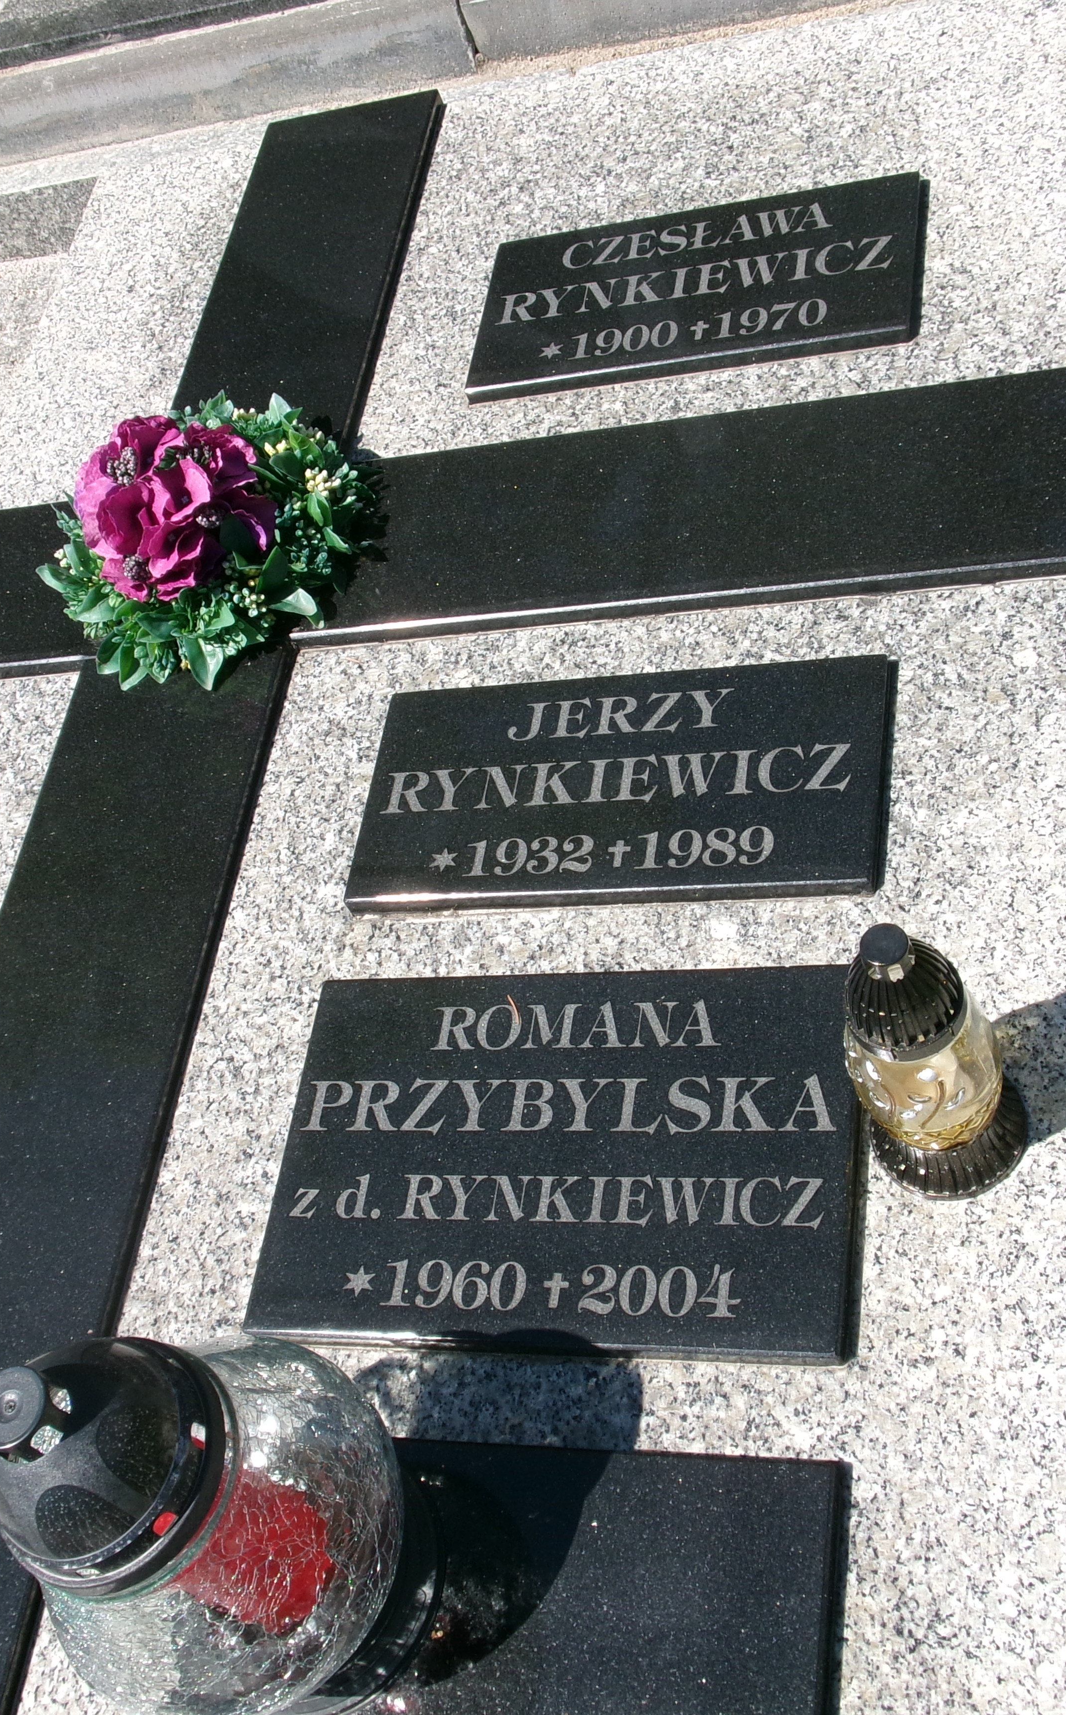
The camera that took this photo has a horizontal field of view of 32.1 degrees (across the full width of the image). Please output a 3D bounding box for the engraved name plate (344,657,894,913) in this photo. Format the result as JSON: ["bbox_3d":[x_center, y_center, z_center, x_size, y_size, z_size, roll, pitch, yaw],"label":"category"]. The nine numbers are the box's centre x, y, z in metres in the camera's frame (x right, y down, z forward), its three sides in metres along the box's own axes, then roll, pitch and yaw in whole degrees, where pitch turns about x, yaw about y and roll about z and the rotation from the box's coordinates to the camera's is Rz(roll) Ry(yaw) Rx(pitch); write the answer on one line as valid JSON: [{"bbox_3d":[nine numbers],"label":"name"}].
[{"bbox_3d":[0.061,-0.051,1.365,0.399,0.019,0.195,-3,57,21],"label":"engraved name plate"}]

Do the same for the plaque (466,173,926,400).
[{"bbox_3d":[0.140,-0.499,1.631,0.399,0.019,0.195,-3,57,21],"label":"plaque"}]

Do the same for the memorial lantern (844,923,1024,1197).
[{"bbox_3d":[0.221,0.107,1.055,0.098,0.232,0.098,-3,57,21],"label":"memorial lantern"}]

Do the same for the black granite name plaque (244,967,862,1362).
[{"bbox_3d":[0.017,0.194,1.220,0.399,0.019,0.260,-3,57,20],"label":"black granite name plaque"}]

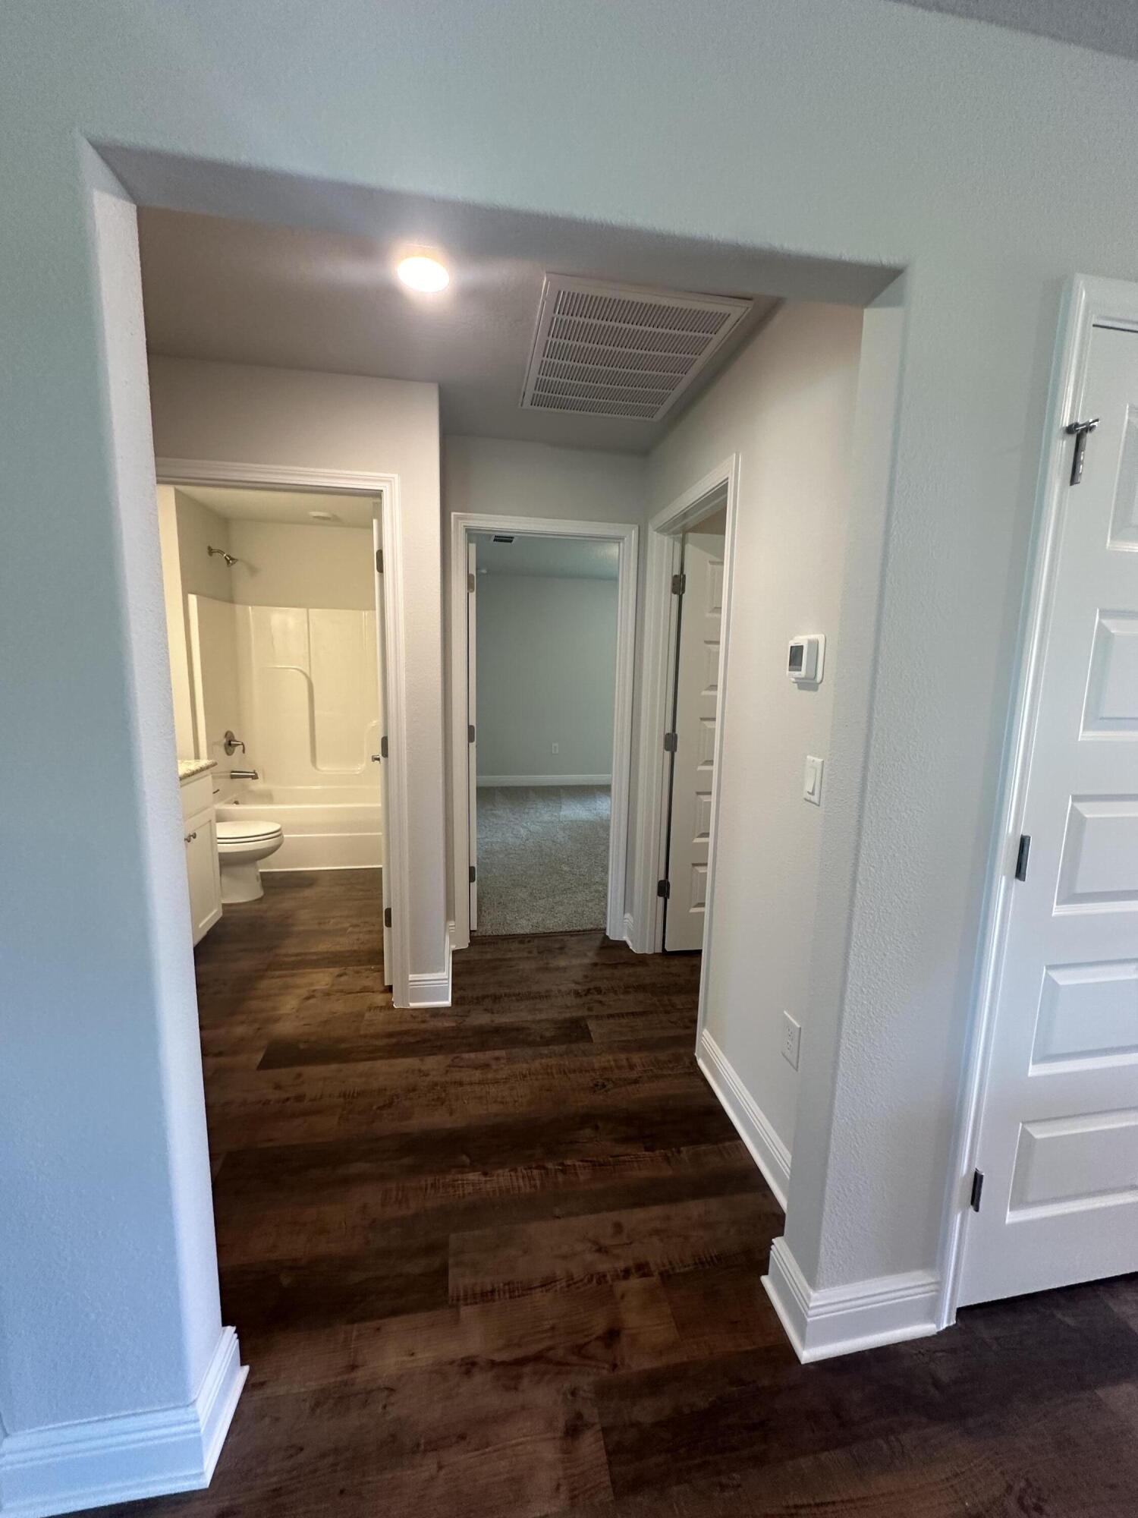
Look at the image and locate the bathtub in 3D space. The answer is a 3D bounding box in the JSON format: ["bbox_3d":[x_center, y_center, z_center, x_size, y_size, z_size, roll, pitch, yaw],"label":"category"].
[{"bbox_3d":[-1.737,0.485,4.604,1.520,0.455,0.760,0,9,-9],"label":"bathtub"}]

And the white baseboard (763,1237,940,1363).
[{"bbox_3d":[0.636,1.174,1.383,0.328,0.142,0.181,0,9,-9],"label":"white baseboard"}]

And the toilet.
[{"bbox_3d":[-2.120,0.463,3.711,0.750,0.750,0.410,0,9,-9],"label":"toilet"}]

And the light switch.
[{"bbox_3d":[0.607,0.053,1.527,0.012,0.114,0.073,0,9,-9],"label":"light switch"}]

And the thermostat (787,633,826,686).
[{"bbox_3d":[0.590,-0.250,1.547,0.035,0.118,0.145,0,9,-9],"label":"thermostat"}]

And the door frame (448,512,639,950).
[{"bbox_3d":[-0.131,-0.095,3.103,0.882,2.110,0.135,0,9,-9],"label":"door frame"}]

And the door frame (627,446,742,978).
[{"bbox_3d":[0.495,0.000,2.554,0.135,2.110,0.890,0,9,-9],"label":"door frame"}]

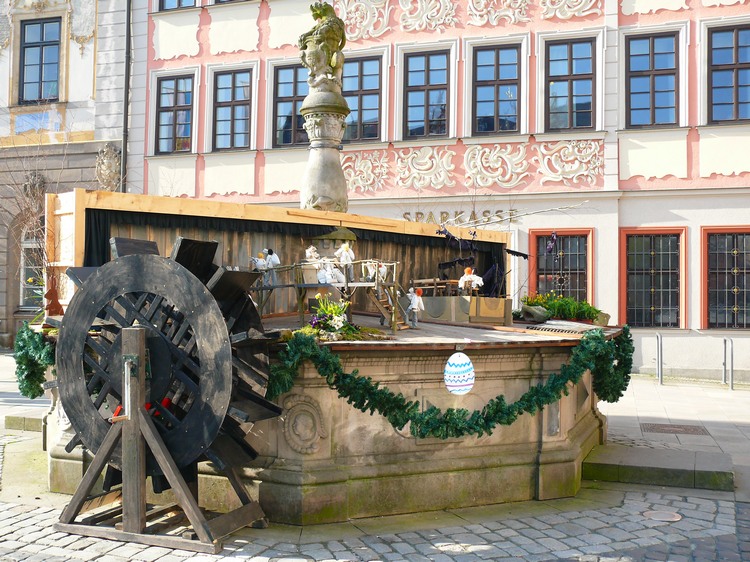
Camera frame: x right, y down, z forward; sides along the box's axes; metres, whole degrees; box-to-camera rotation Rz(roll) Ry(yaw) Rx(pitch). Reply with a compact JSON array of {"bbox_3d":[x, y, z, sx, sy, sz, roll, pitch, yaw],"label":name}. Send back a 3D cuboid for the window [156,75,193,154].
[{"bbox_3d":[-4.741,-3.957,19.569,1.002,1.858,0.140,0,-2,19],"label":"window"}]

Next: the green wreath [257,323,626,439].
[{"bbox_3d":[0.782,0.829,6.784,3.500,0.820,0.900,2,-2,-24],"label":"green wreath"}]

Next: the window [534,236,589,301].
[{"bbox_3d":[3.760,0.001,16.512,0.982,1.811,0.140,0,-2,19],"label":"window"}]

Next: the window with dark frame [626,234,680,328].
[{"bbox_3d":[5.685,0.004,16.804,1.034,1.902,0.150,0,-2,19],"label":"window with dark frame"}]

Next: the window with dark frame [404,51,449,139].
[{"bbox_3d":[1.171,-4.126,18.390,1.054,1.946,0.150,0,-2,19],"label":"window with dark frame"}]

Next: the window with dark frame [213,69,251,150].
[{"bbox_3d":[-3.439,-4.130,20.000,1.018,1.946,0.150,0,-2,19],"label":"window with dark frame"}]

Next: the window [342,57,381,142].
[{"bbox_3d":[-0.320,-3.954,18.063,1.002,1.858,0.140,0,-2,19],"label":"window"}]

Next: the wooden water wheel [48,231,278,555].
[{"bbox_3d":[-1.518,0.701,5.732,1.740,2.020,0.730,0,-2,23],"label":"wooden water wheel"}]

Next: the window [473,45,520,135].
[{"bbox_3d":[2.538,-3.952,17.091,1.002,1.858,0.140,0,-2,19],"label":"window"}]

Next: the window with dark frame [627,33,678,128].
[{"bbox_3d":[5.727,-4.114,16.981,1.042,1.946,0.150,0,-2,19],"label":"window with dark frame"}]

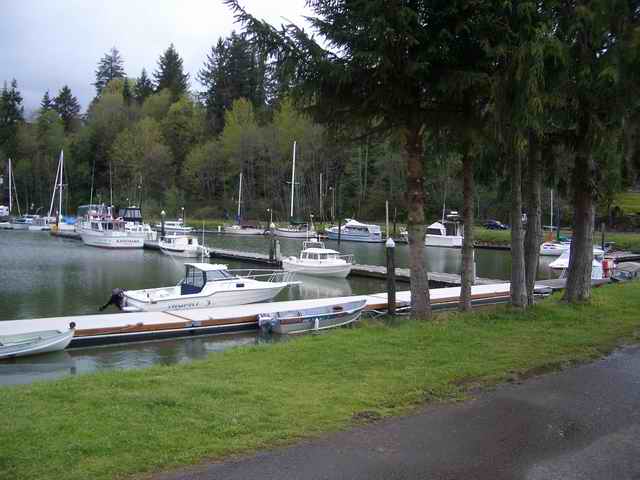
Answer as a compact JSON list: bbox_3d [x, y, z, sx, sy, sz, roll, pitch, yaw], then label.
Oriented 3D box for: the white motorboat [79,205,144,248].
[{"bbox_3d":[-24.200,-1.441,75.504,3.800,5.300,11.500,-2,3,-35],"label":"white motorboat"}]

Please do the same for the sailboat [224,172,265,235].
[{"bbox_3d":[-14.300,-6.831,122.823,9.200,12.000,2.900,2,3,41],"label":"sailboat"}]

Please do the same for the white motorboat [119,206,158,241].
[{"bbox_3d":[-22.893,-1.887,79.008,3.100,4.200,9.000,-2,4,-36],"label":"white motorboat"}]

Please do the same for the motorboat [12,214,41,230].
[{"bbox_3d":[-64.300,-3.512,141.975,8.000,3.800,3.000,2,3,37],"label":"motorboat"}]

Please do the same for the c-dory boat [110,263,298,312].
[{"bbox_3d":[-4.285,1.932,26.149,8.000,2.200,2.500,-1,3,-31],"label":"c-dory boat"}]

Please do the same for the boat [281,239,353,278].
[{"bbox_3d":[-0.050,1.166,41.783,2.300,2.450,6.200,-2,3,-38],"label":"boat"}]

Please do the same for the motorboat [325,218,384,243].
[{"bbox_3d":[4.300,-1.346,91.522,3.100,3.600,9.500,-2,3,-44],"label":"motorboat"}]

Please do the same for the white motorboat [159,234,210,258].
[{"bbox_3d":[-12.500,0.517,60.071,2.350,2.250,6.000,-2,3,-41],"label":"white motorboat"}]

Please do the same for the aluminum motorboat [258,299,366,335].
[{"bbox_3d":[-0.232,2.686,23.070,4.100,0.950,1.450,-2,3,-29],"label":"aluminum motorboat"}]

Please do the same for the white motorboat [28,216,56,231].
[{"bbox_3d":[-48.461,-2.796,113.007,6.800,2.500,2.600,2,4,40],"label":"white motorboat"}]

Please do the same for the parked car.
[{"bbox_3d":[23.867,-2.068,87.009,1.760,1.480,4.350,-2,3,-29],"label":"parked car"}]

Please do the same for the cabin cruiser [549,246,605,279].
[{"bbox_3d":[15.289,1.365,38.422,2.100,2.000,5.200,3,4,44],"label":"cabin cruiser"}]

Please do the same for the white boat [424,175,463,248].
[{"bbox_3d":[14.000,-3.139,75.435,2.900,8.500,8.600,-2,3,-41],"label":"white boat"}]

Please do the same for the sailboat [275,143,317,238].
[{"bbox_3d":[-3.097,-6.087,81.795,2.600,12.500,7.800,-3,4,-44],"label":"sailboat"}]

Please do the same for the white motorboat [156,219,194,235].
[{"bbox_3d":[-30.000,-2.844,132.995,8.400,3.000,2.900,1,3,32],"label":"white motorboat"}]

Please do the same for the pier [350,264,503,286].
[{"bbox_3d":[5.735,2.188,36.562,2.100,0.550,11.000,-2,4,-38],"label":"pier"}]

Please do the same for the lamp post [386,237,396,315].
[{"bbox_3d":[2.796,1.389,25.306,0.340,3.050,0.340,0,3,0],"label":"lamp post"}]

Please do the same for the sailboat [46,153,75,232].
[{"bbox_3d":[-40.649,-7.371,101.755,2.800,13.000,8.500,-3,4,-44],"label":"sailboat"}]

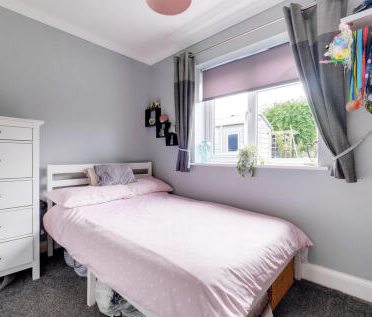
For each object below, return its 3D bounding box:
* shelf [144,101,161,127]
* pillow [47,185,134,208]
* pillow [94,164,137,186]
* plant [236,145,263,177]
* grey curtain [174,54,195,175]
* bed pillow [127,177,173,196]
[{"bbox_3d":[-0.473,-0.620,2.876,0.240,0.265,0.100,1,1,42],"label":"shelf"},{"bbox_3d":[-1.004,0.367,2.083,0.420,0.160,0.670,1,1,42],"label":"pillow"},{"bbox_3d":[-0.830,0.189,2.368,0.120,0.270,0.460,-28,-18,38],"label":"pillow"},{"bbox_3d":[0.632,0.015,1.972,0.190,0.310,0.180,1,1,42],"label":"plant"},{"bbox_3d":[-0.024,-0.552,2.433,0.250,1.440,0.125,1,1,42],"label":"grey curtain"},{"bbox_3d":[-0.581,0.357,2.530,0.440,0.170,0.670,1,1,42],"label":"bed pillow"}]

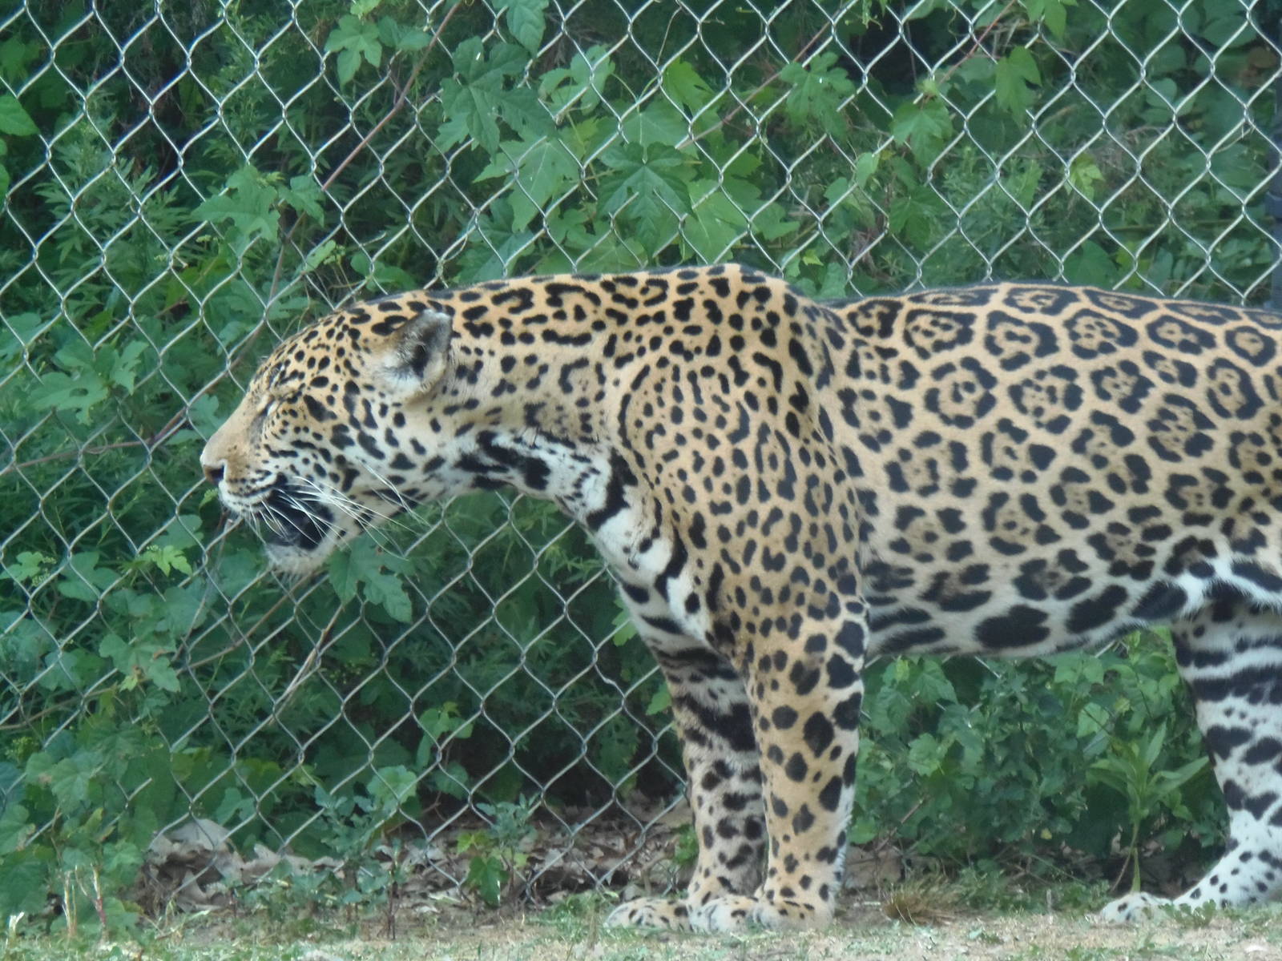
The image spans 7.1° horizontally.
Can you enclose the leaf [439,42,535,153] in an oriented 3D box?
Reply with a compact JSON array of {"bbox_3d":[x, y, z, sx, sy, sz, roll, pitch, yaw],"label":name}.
[{"bbox_3d":[-0.154,-0.387,10.430,0.099,0.109,0.040,1,4,0],"label":"leaf"}]

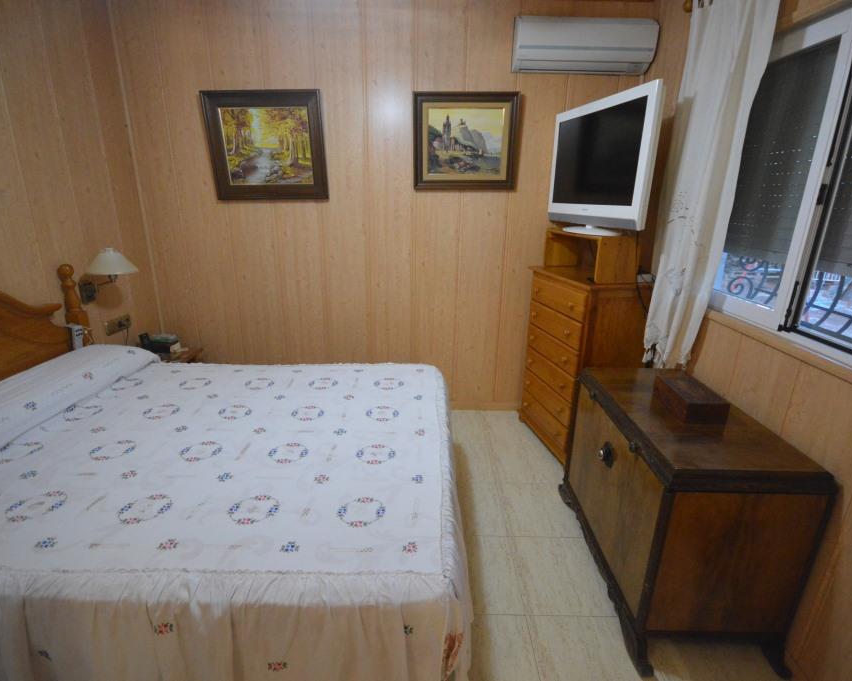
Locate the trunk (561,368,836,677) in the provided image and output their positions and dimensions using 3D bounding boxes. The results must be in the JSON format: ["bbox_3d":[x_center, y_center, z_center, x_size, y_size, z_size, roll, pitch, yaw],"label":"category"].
[{"bbox_3d":[0.983,0.630,1.758,0.495,0.755,0.908,0,18,-1],"label":"trunk"}]

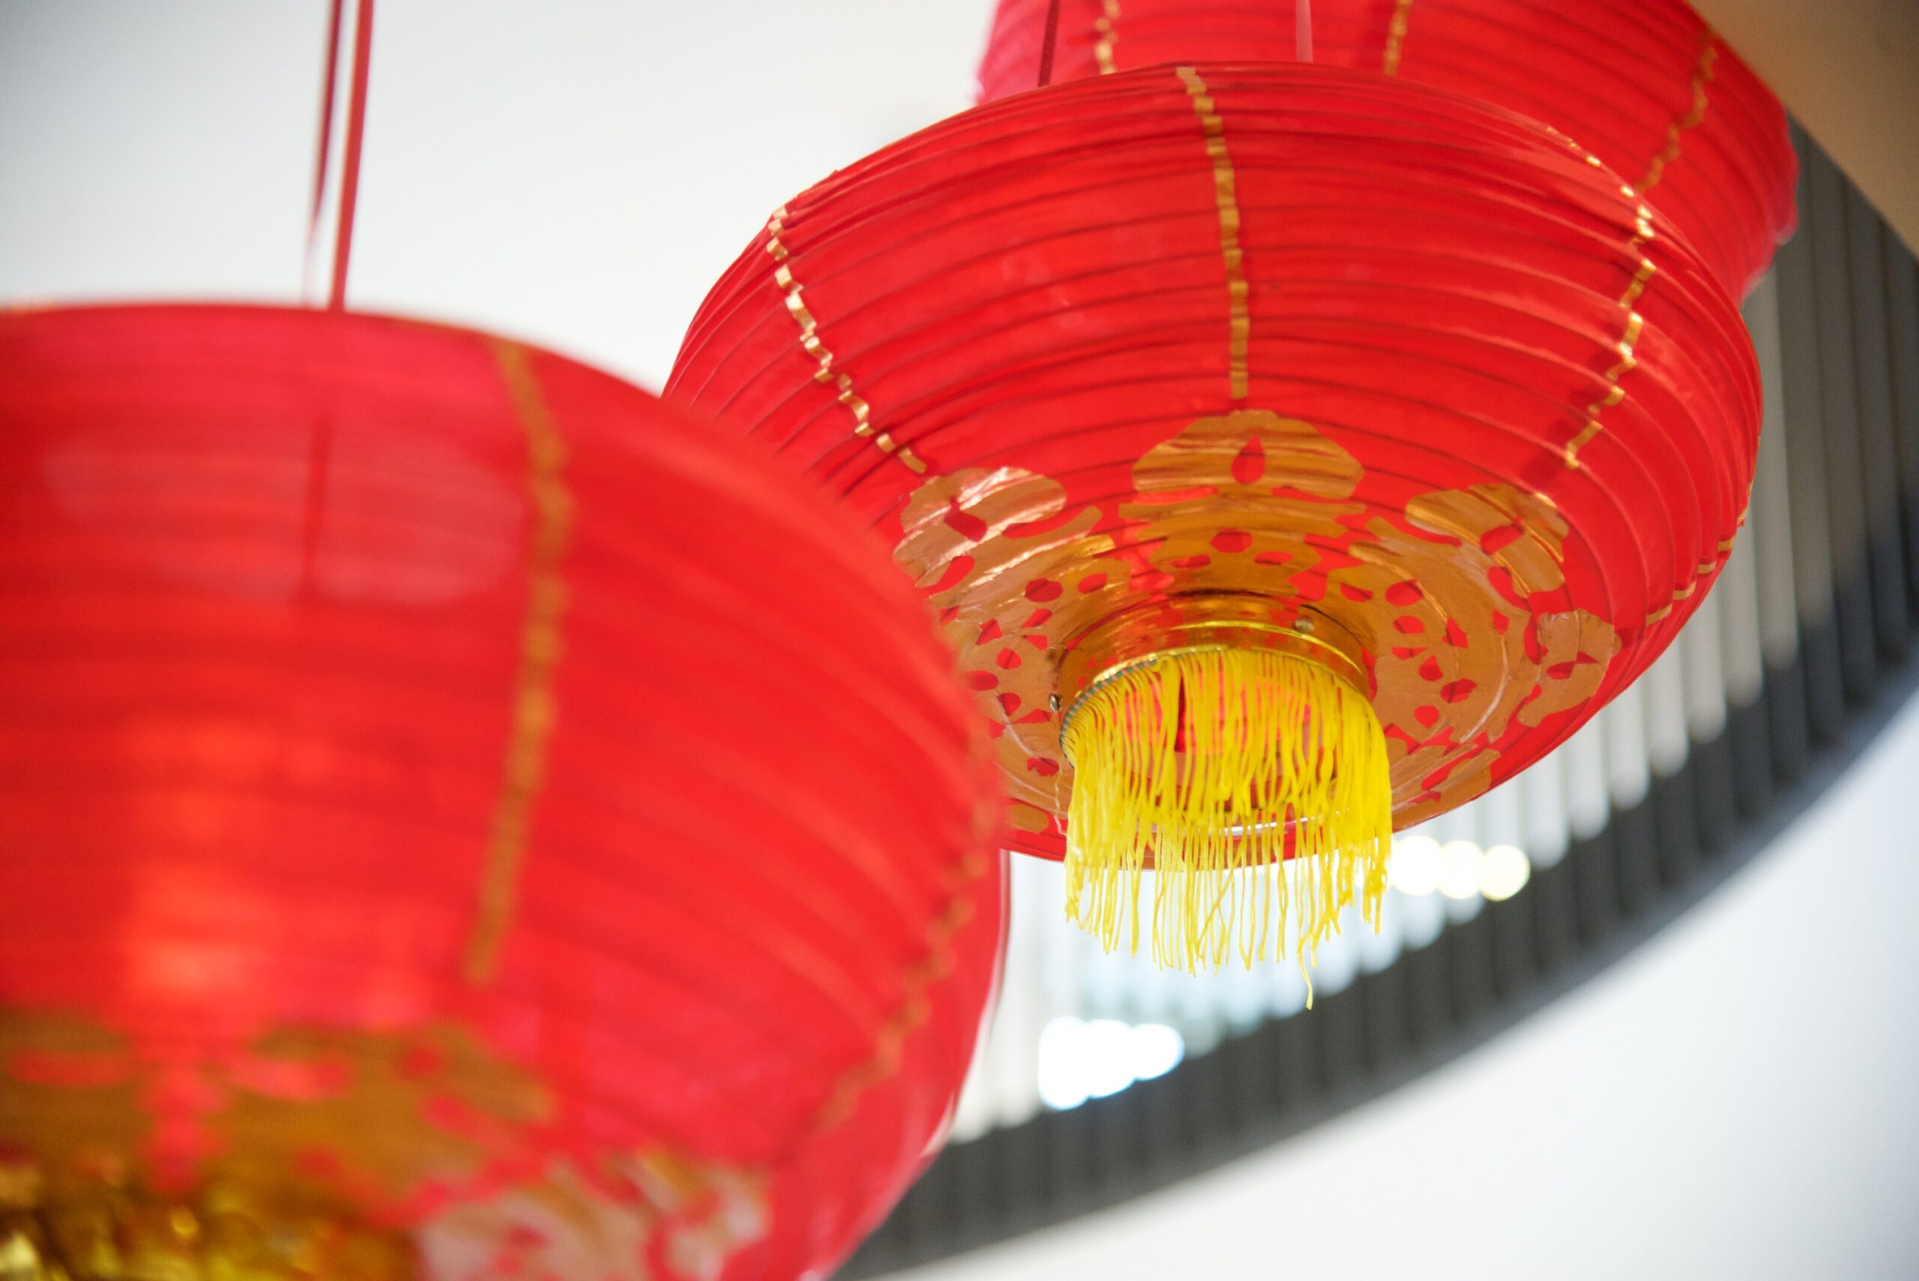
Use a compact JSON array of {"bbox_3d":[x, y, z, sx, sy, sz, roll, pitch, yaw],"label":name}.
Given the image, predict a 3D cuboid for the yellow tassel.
[{"bbox_3d":[0.097,0.065,1.596,0.118,0.075,0.118,0,-32,0],"label":"yellow tassel"}]

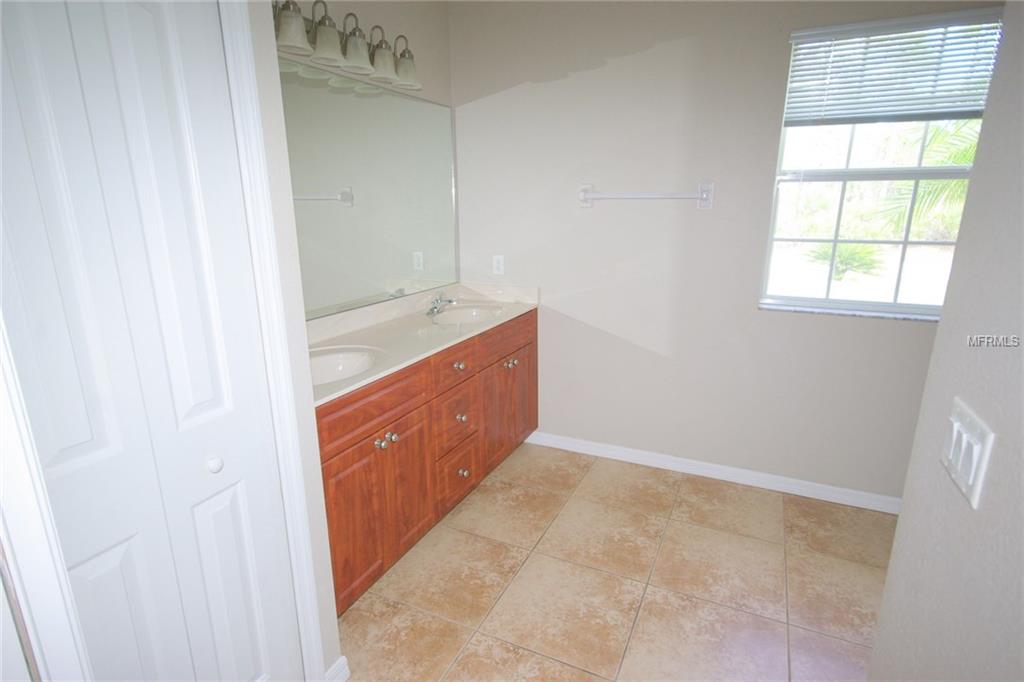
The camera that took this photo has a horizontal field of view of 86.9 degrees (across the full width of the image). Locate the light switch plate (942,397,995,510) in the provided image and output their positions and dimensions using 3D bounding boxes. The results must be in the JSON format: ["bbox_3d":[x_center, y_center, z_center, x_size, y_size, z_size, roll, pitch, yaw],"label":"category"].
[{"bbox_3d":[0.654,0.158,0.785,0.009,0.114,0.164,6,16,25],"label":"light switch plate"}]

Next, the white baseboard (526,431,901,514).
[{"bbox_3d":[1.074,0.719,3.018,2.166,0.095,0.015,6,16,25],"label":"white baseboard"}]

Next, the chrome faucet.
[{"bbox_3d":[-0.379,-0.208,2.933,0.155,0.115,0.156,6,16,25],"label":"chrome faucet"}]

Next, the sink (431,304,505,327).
[{"bbox_3d":[-0.243,-0.071,2.910,0.352,0.145,0.510,6,16,25],"label":"sink"}]

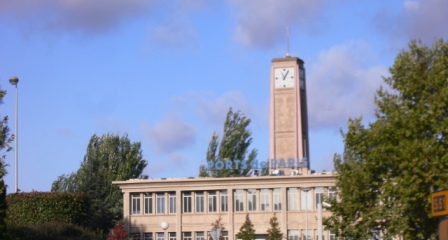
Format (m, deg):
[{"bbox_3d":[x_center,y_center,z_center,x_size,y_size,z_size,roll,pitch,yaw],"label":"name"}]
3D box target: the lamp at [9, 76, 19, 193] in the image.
[{"bbox_3d":[-10.104,3.331,65.409,0.460,10.950,0.600,-5,-7,32],"label":"lamp"}]

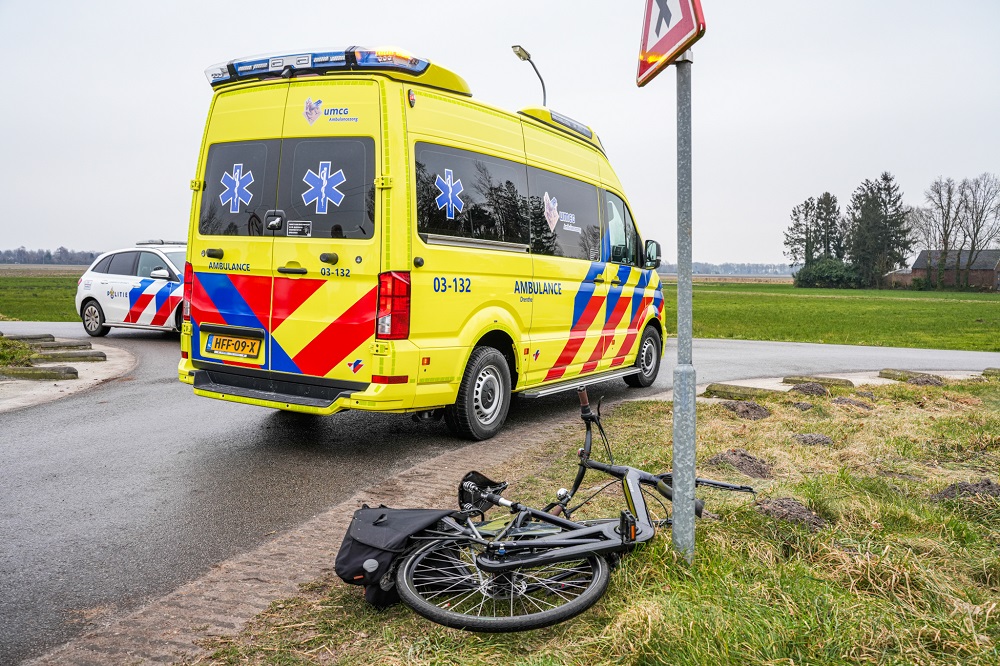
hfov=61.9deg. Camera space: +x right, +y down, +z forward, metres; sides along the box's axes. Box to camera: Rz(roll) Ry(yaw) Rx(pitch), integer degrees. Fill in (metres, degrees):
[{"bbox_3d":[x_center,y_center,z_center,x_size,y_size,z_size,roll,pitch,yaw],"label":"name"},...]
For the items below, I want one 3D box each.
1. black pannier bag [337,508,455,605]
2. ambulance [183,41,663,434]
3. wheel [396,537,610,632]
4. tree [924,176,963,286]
[{"bbox_3d":[-0.370,0.830,3.060,0.400,0.300,0.380,5,6,38],"label":"black pannier bag"},{"bbox_3d":[-0.102,-0.716,8.041,2.150,2.740,6.040,5,5,29],"label":"ambulance"},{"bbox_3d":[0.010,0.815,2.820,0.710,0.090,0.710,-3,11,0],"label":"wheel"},{"bbox_3d":[52.176,-11.882,98.000,4.600,13.200,4.600,4,5,27],"label":"tree"}]

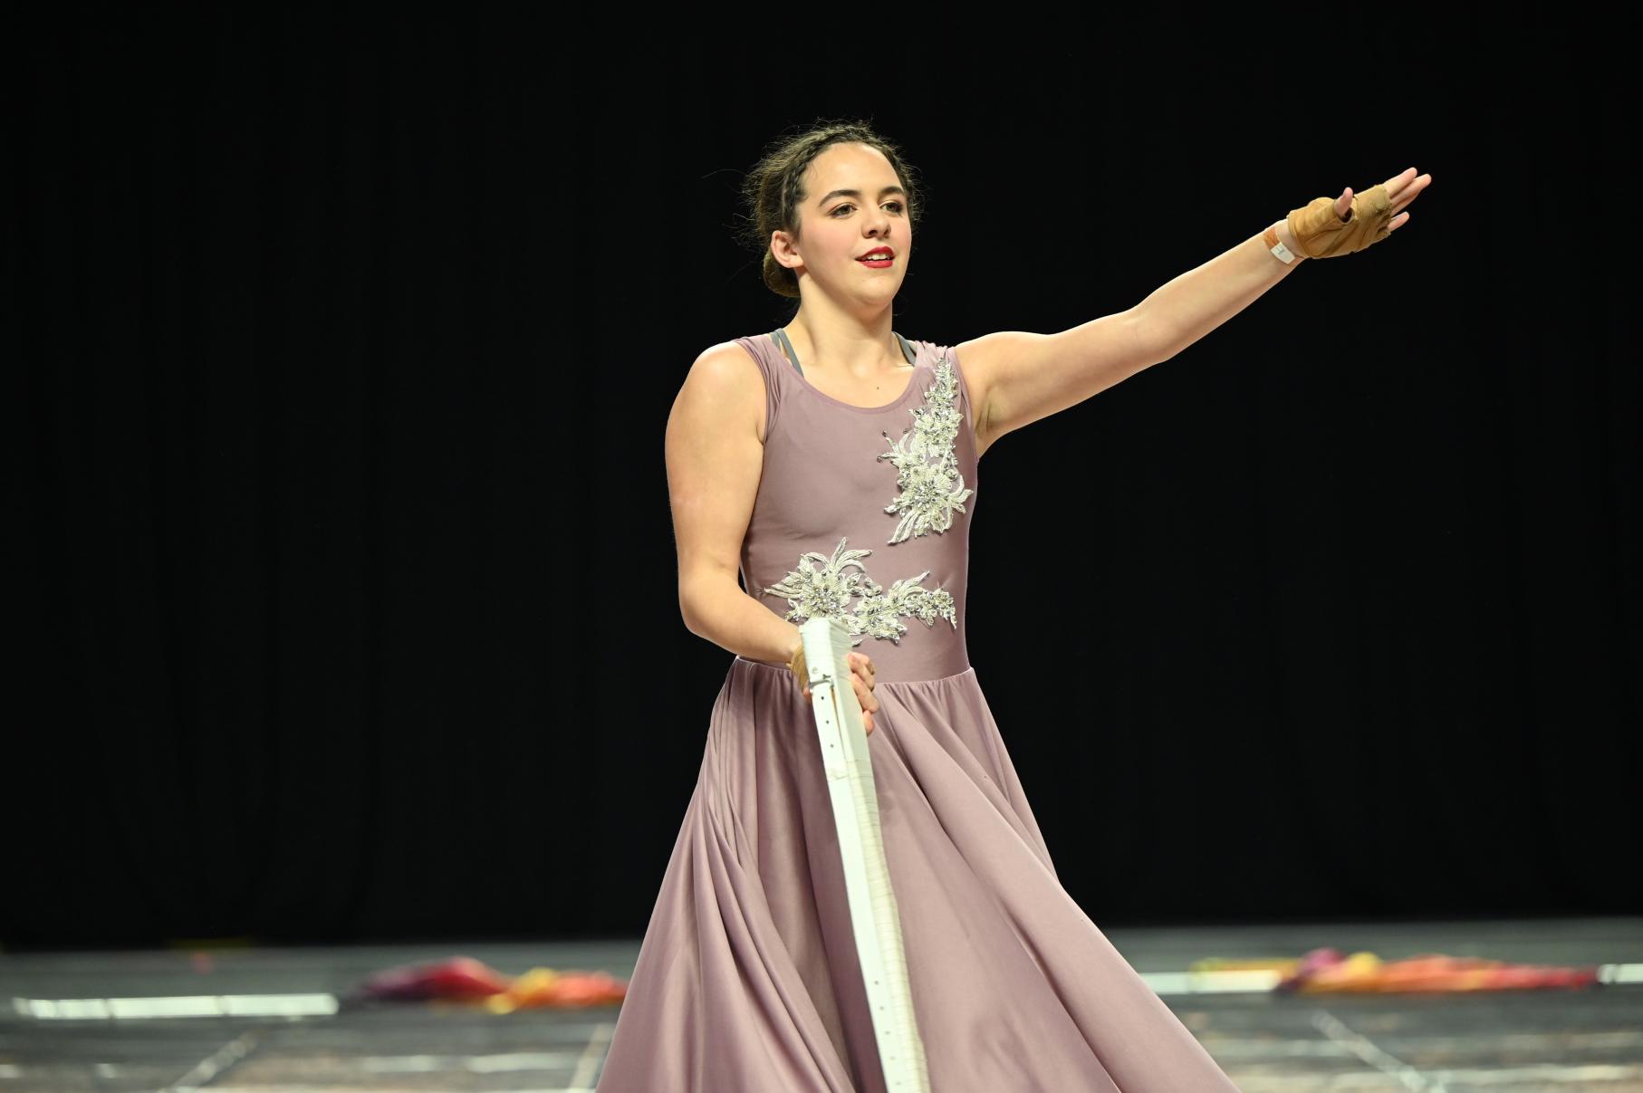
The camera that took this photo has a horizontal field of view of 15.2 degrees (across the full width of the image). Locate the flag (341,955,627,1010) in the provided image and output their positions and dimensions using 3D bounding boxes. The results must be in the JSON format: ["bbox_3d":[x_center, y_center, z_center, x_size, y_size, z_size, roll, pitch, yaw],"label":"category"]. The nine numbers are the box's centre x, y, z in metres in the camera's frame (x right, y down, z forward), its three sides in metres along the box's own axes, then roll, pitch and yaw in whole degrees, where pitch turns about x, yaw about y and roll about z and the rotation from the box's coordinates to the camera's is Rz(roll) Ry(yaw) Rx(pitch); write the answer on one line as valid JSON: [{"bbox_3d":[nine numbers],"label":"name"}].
[{"bbox_3d":[-0.856,1.151,16.200,0.820,0.130,0.360,-1,-1,0],"label":"flag"}]

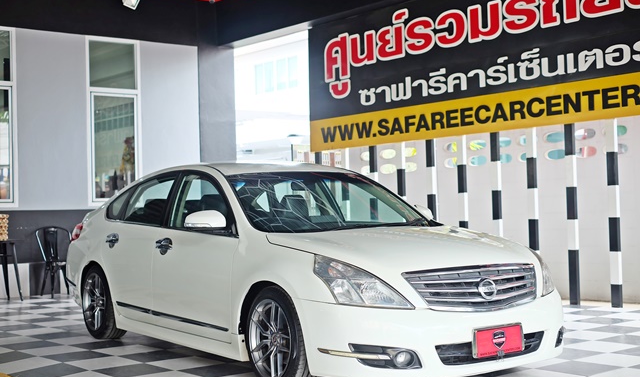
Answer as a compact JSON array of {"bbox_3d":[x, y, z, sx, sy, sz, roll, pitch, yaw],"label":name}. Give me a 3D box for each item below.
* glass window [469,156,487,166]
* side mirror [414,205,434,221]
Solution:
[{"bbox_3d":[1.848,-0.320,10.939,0.070,0.125,0.275,0,-1,-40],"label":"glass window"},{"bbox_3d":[0.758,0.187,7.096,0.245,0.145,0.150,-1,-1,-35],"label":"side mirror"}]

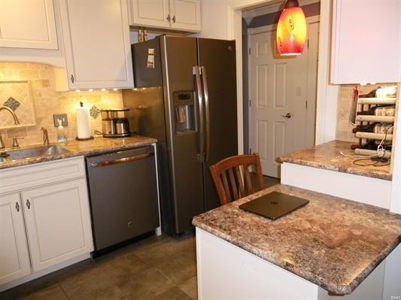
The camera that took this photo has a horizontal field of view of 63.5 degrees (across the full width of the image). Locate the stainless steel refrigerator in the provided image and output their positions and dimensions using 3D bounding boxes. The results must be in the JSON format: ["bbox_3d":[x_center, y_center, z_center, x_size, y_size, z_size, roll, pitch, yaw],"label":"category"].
[{"bbox_3d":[-0.180,-0.165,3.278,0.835,1.765,0.840,-12,14,-40],"label":"stainless steel refrigerator"}]

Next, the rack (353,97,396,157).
[{"bbox_3d":[1.082,-0.143,1.857,0.300,0.330,0.280,-12,14,-40],"label":"rack"}]

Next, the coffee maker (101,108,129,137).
[{"bbox_3d":[-0.790,-0.249,3.003,0.270,0.260,0.180,-7,12,-22],"label":"coffee maker"}]

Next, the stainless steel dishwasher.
[{"bbox_3d":[-0.805,0.377,2.930,0.605,0.830,0.620,-12,14,-40],"label":"stainless steel dishwasher"}]

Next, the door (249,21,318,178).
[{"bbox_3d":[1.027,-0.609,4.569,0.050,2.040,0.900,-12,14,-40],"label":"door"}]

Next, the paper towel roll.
[{"bbox_3d":[-1.078,-0.257,2.989,0.140,0.305,0.140,-2,11,0],"label":"paper towel roll"}]

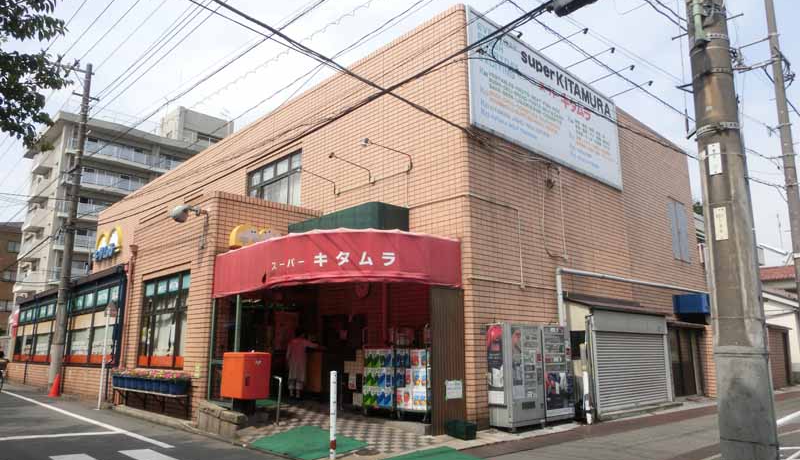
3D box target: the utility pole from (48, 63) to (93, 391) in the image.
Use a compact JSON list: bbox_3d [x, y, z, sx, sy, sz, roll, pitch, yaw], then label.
[{"bbox_3d":[-12.960,-0.529,21.981,0.380,13.335,0.380,10,-17,-42],"label":"utility pole"}]

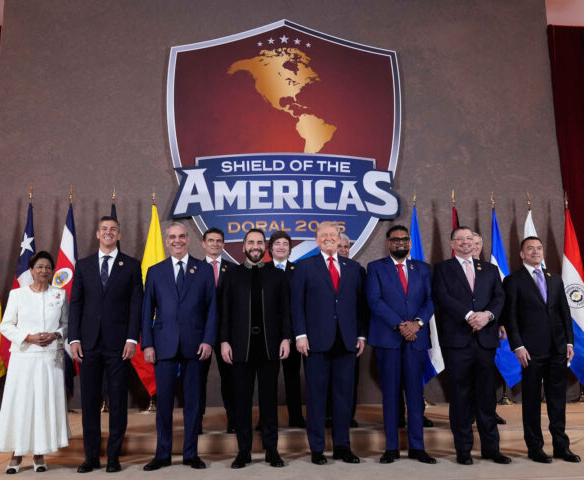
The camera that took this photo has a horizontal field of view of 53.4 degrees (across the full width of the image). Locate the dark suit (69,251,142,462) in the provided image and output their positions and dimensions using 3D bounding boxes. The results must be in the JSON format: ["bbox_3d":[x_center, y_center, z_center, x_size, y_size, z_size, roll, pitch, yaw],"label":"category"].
[{"bbox_3d":[-1.394,0.857,4.351,0.562,1.574,0.330,1,-10,-8],"label":"dark suit"}]

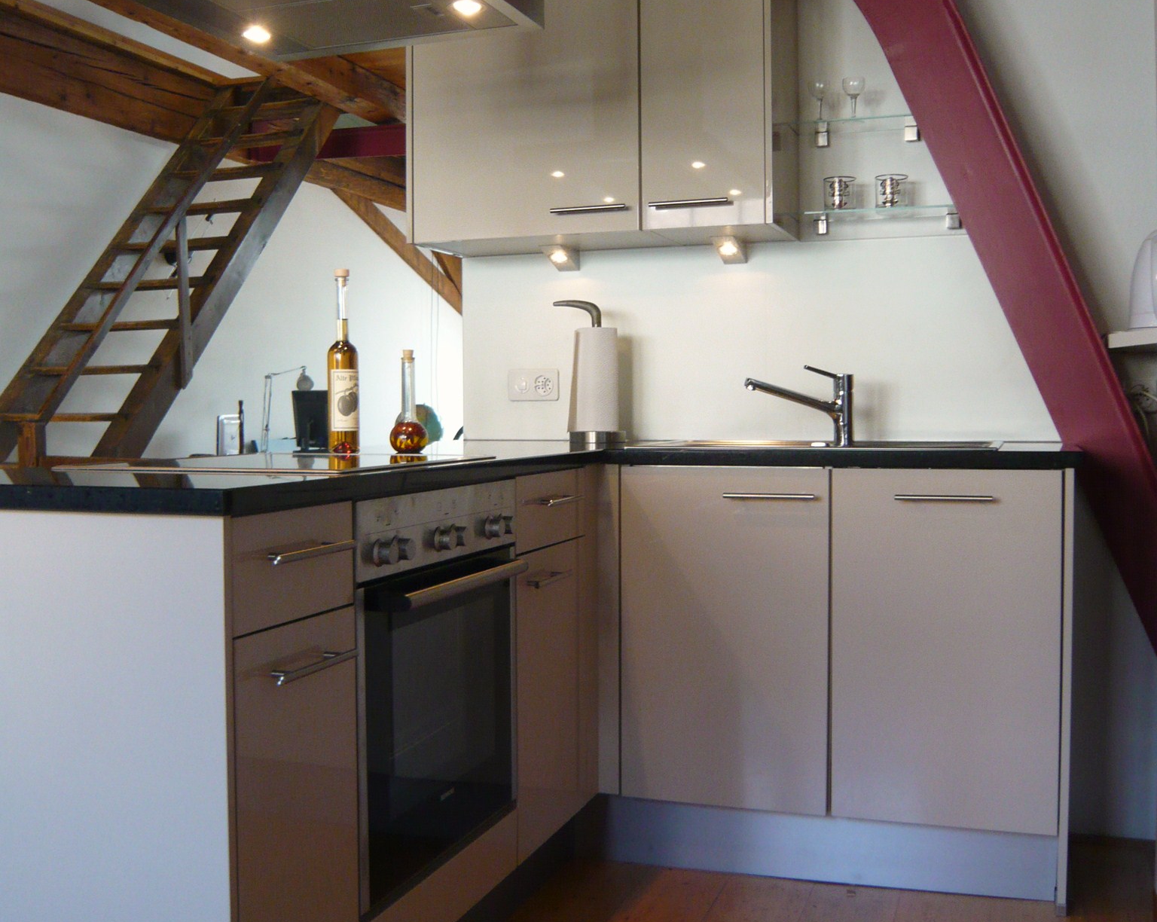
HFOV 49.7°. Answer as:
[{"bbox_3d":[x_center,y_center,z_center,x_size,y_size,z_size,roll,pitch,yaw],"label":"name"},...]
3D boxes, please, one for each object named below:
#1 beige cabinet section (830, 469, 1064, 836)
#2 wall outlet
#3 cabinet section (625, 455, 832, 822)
[{"bbox_3d":[0.827,0.371,2.792,0.450,0.722,0.580,0,2,19],"label":"beige cabinet section"},{"bbox_3d":[-0.124,-0.207,3.409,0.148,0.088,0.014,0,2,19],"label":"wall outlet"},{"bbox_3d":[0.400,0.368,2.936,0.453,0.722,0.580,0,2,19],"label":"cabinet section"}]

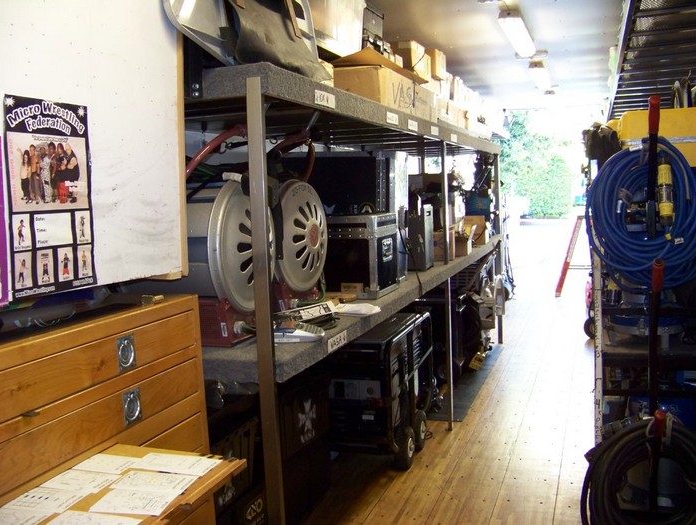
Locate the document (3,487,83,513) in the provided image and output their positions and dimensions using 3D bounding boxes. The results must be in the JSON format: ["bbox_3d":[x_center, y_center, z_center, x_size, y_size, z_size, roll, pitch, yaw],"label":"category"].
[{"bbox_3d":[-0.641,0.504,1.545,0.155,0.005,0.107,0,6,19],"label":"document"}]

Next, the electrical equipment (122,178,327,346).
[{"bbox_3d":[-0.463,-0.046,3.014,0.410,0.600,1.070,0,6,19],"label":"electrical equipment"}]

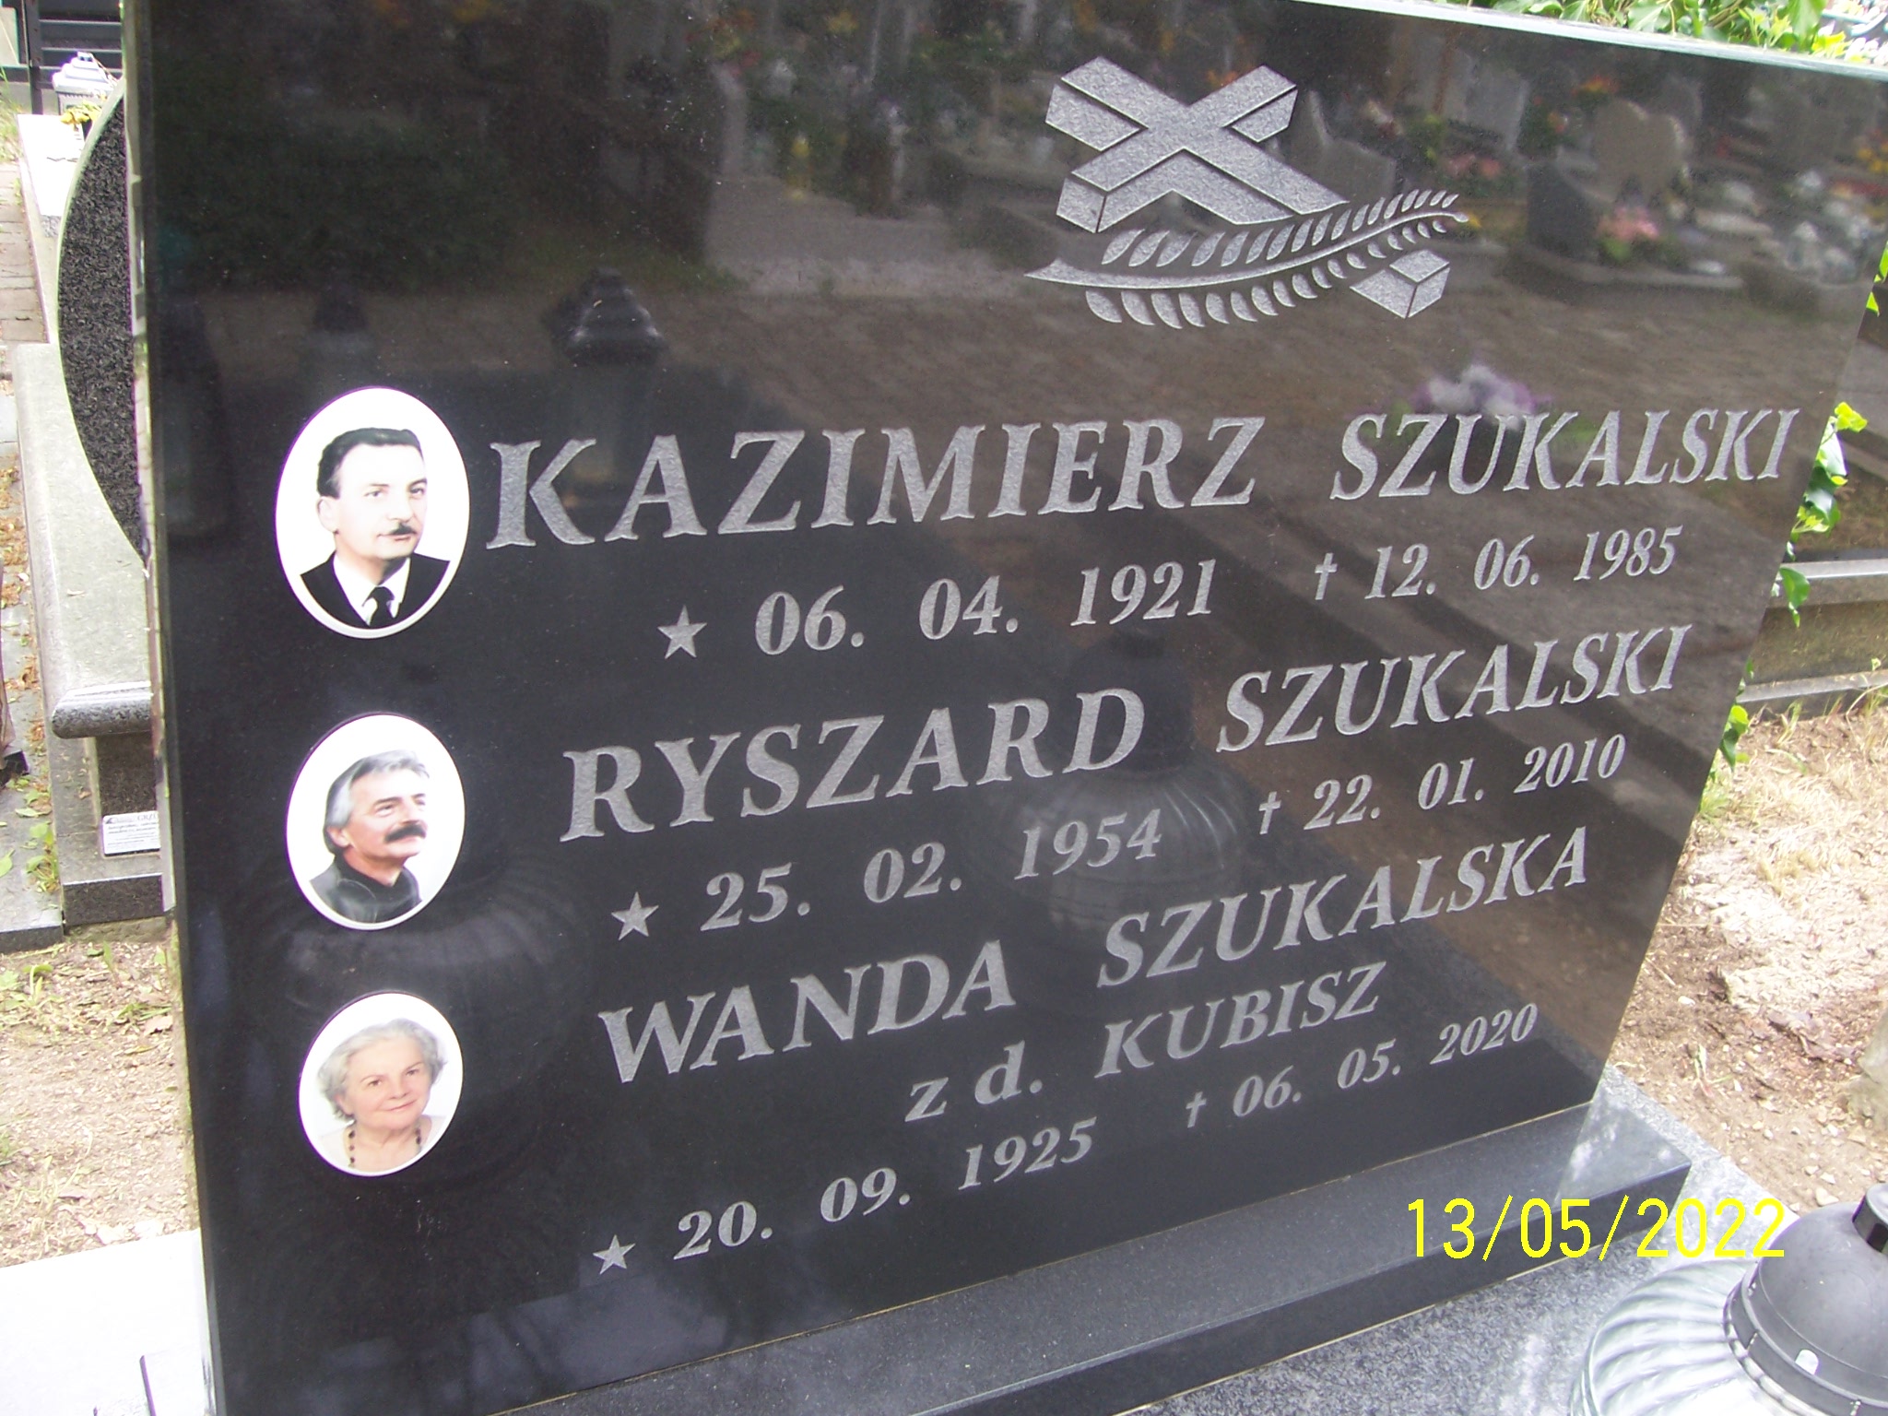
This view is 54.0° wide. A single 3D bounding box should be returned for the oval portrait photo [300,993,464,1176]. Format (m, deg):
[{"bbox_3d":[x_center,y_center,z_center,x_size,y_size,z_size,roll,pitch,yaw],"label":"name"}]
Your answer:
[{"bbox_3d":[-0.363,0.246,1.200,0.110,0.150,0.010,-6,29,-28],"label":"oval portrait photo"}]

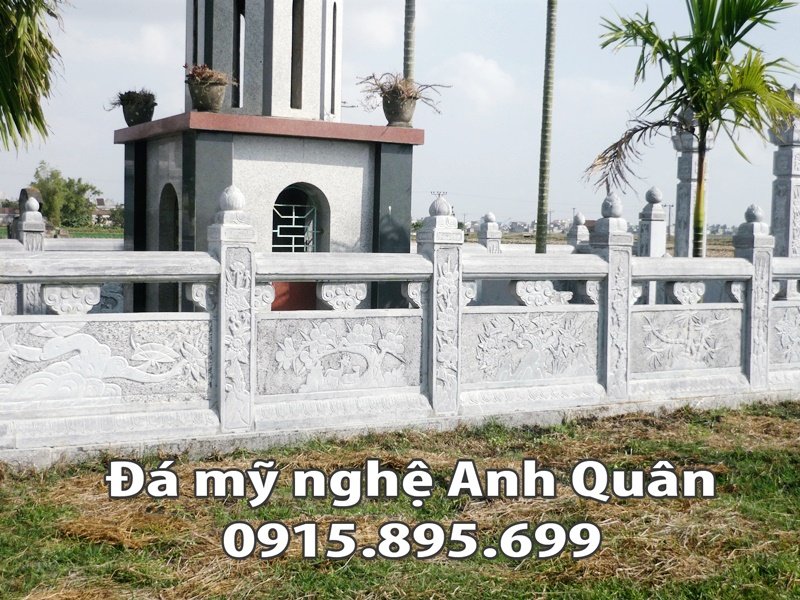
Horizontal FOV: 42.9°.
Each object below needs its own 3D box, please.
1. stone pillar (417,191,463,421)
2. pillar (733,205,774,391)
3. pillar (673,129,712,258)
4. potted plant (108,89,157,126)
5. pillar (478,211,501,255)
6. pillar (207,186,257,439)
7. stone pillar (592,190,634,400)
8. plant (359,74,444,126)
[{"bbox_3d":[0.259,0.023,6.624,0.203,1.416,0.218,-1,5,-30],"label":"stone pillar"},{"bbox_3d":[2.774,-0.030,8.016,0.203,1.446,0.218,-1,5,-30],"label":"pillar"},{"bbox_3d":[3.518,-0.943,12.290,0.330,2.714,0.330,-1,5,-30],"label":"pillar"},{"bbox_3d":[-2.350,-1.680,8.968,0.378,0.354,0.342,1,4,0],"label":"potted plant"},{"bbox_3d":[1.168,-0.421,13.242,0.203,1.435,0.218,-1,5,-30],"label":"pillar"},{"bbox_3d":[-0.978,0.043,5.932,0.203,1.416,0.218,-1,5,-30],"label":"pillar"},{"bbox_3d":[1.531,-0.036,7.392,0.203,1.487,0.218,-1,5,-30],"label":"stone pillar"},{"bbox_3d":[0.013,-1.687,8.579,0.708,0.437,0.590,1,4,0],"label":"plant"}]

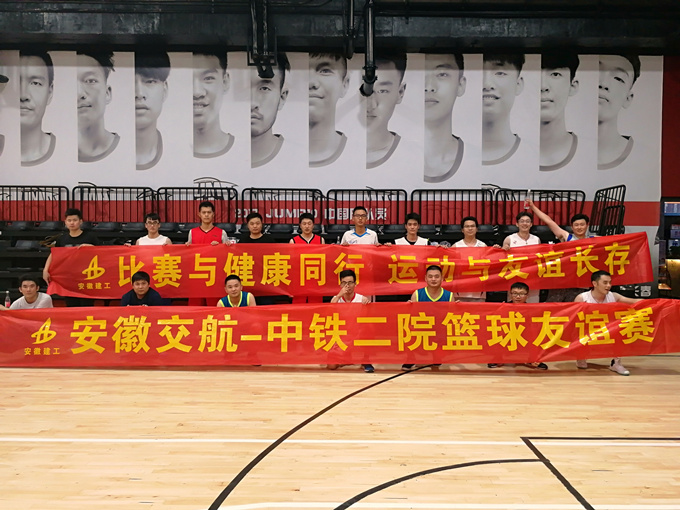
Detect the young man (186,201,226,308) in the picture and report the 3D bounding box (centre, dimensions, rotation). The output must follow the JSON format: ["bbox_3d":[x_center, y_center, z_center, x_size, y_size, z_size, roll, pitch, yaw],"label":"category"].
[{"bbox_3d":[-1.636,0.277,6.500,0.540,1.890,0.360,0,1,-5],"label":"young man"}]

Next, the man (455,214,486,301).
[{"bbox_3d":[1.582,0.390,6.467,0.620,1.715,0.380,0,2,0],"label":"man"}]

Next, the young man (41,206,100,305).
[{"bbox_3d":[-3.240,0.328,6.400,0.640,1.778,0.380,0,1,-12],"label":"young man"}]

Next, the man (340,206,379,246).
[{"bbox_3d":[0.243,0.325,6.515,0.580,1.837,0.380,0,2,0],"label":"man"}]

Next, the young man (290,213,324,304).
[{"bbox_3d":[-0.384,0.367,6.467,0.580,1.754,0.380,0,2,0],"label":"young man"}]

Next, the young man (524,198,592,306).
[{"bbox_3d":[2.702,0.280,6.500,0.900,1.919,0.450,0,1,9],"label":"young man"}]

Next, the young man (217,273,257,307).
[{"bbox_3d":[-1.184,0.742,6.080,0.620,1.028,0.720,0,2,0],"label":"young man"}]

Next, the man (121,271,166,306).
[{"bbox_3d":[-2.258,0.720,6.079,0.640,1.068,0.740,0,2,0],"label":"man"}]

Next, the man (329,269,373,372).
[{"bbox_3d":[0.116,0.694,5.880,0.560,1.088,0.620,0,1,0],"label":"man"}]

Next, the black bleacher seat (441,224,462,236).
[{"bbox_3d":[1.926,-0.416,9.000,0.430,0.240,0.380,0,1,0],"label":"black bleacher seat"}]

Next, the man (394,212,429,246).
[{"bbox_3d":[0.878,0.371,6.467,0.600,1.750,0.380,0,2,0],"label":"man"}]

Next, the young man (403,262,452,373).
[{"bbox_3d":[0.996,0.689,5.998,0.640,1.147,0.720,0,2,0],"label":"young man"}]

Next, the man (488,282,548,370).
[{"bbox_3d":[2.019,0.773,6.000,0.640,0.942,0.620,0,1,6],"label":"man"}]

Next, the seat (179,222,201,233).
[{"bbox_3d":[-2.469,-0.467,9.000,0.430,0.240,0.380,0,1,0],"label":"seat"}]

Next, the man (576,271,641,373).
[{"bbox_3d":[2.968,0.723,5.929,0.800,1.091,0.700,0,2,-15],"label":"man"}]

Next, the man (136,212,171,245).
[{"bbox_3d":[-2.286,0.349,6.500,0.550,1.740,0.360,0,1,-7],"label":"man"}]

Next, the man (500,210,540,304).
[{"bbox_3d":[2.224,0.346,6.500,0.550,1.783,0.370,0,1,6],"label":"man"}]

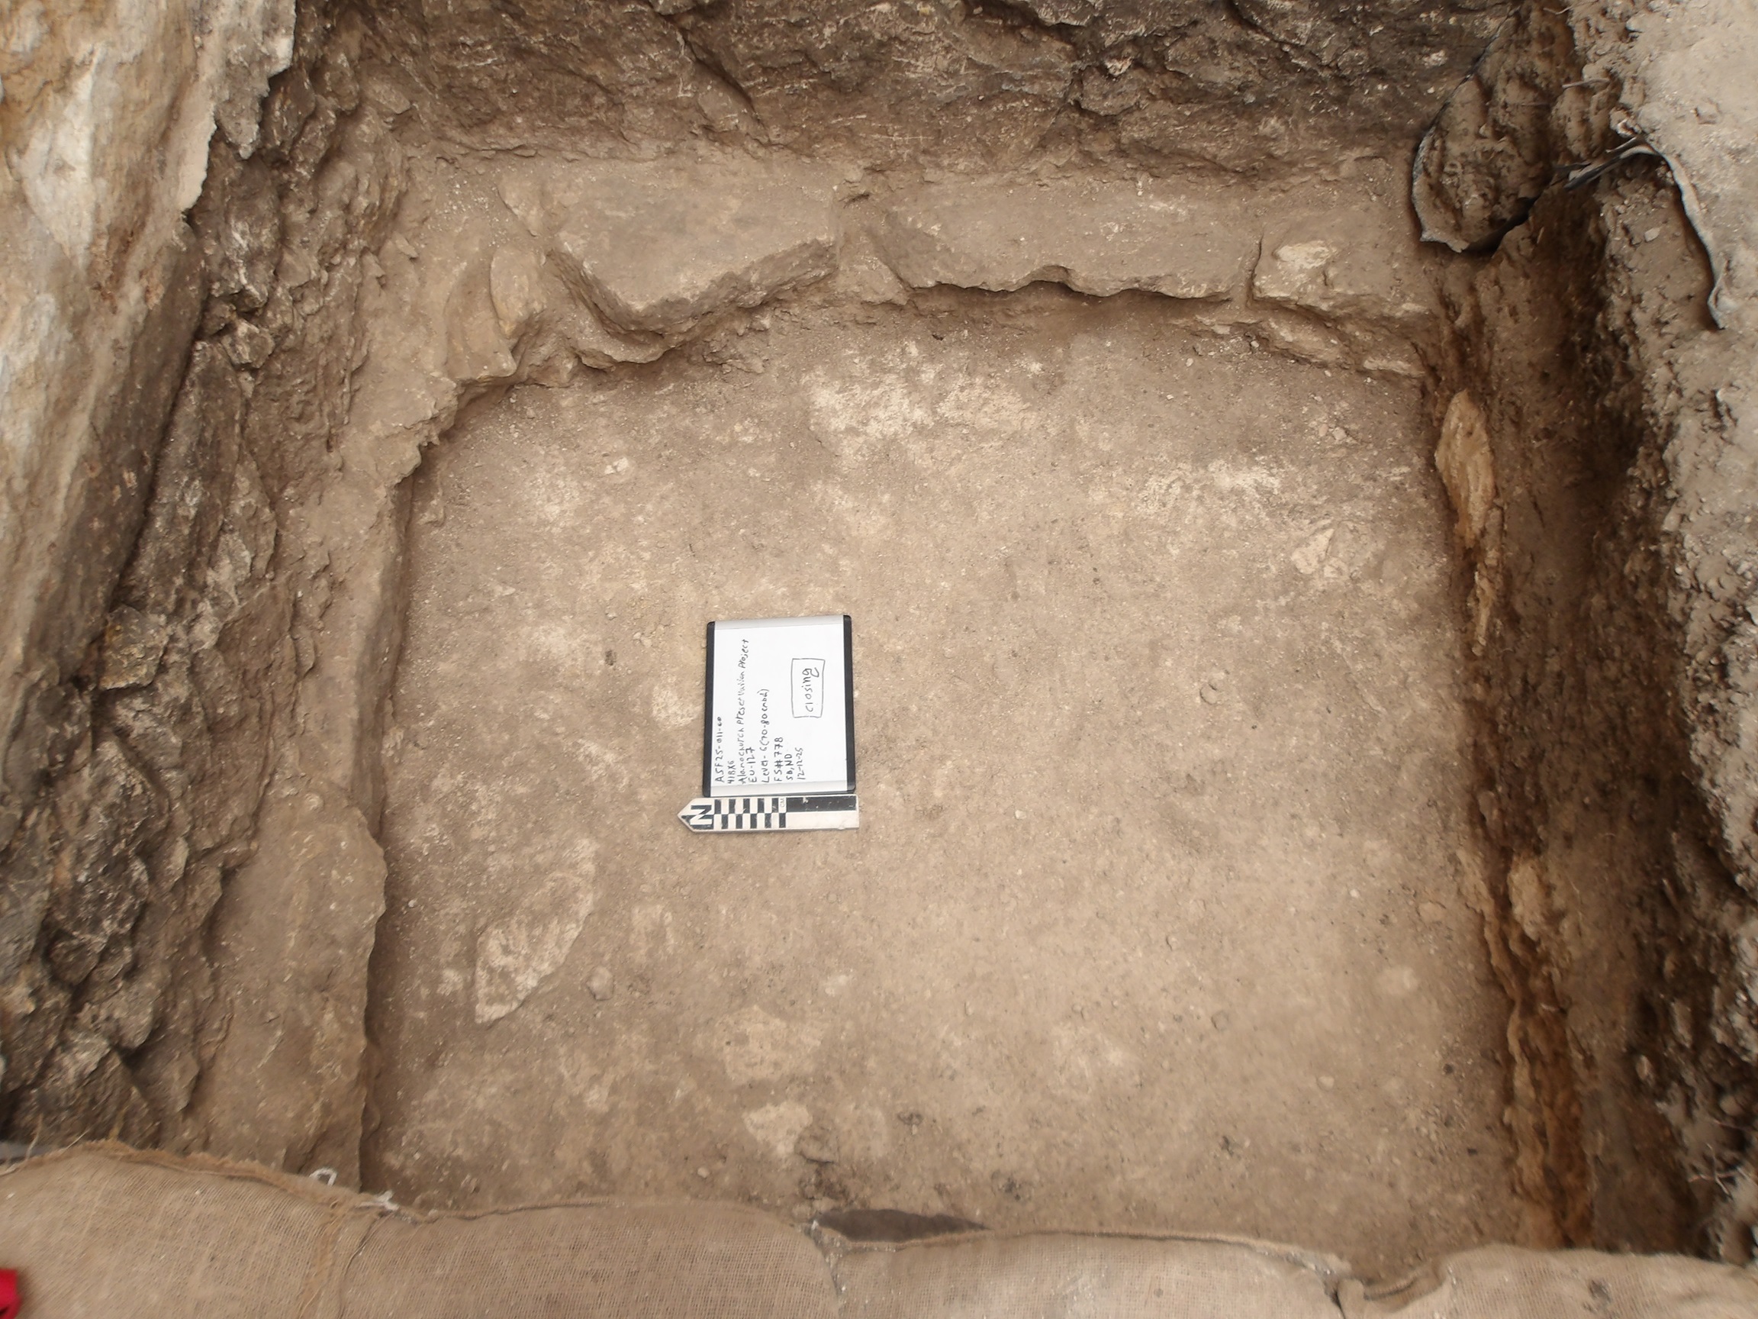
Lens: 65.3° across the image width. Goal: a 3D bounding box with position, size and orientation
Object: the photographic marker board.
[{"bbox_3d":[-0.161,0.092,1.986,0.255,0.012,0.330,-3,65,1],"label":"photographic marker board"}]

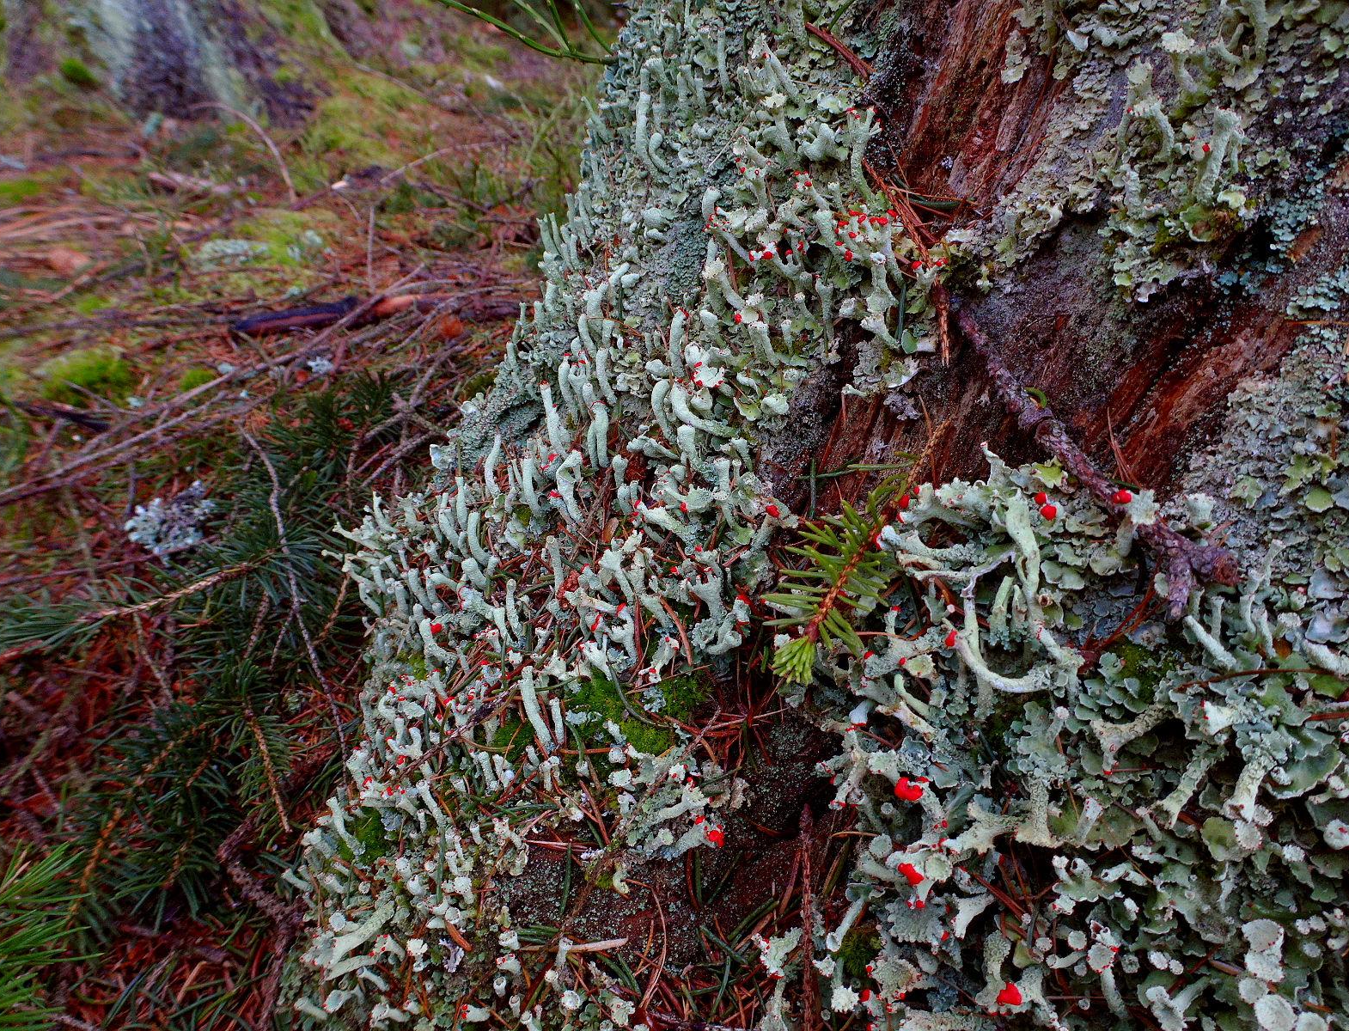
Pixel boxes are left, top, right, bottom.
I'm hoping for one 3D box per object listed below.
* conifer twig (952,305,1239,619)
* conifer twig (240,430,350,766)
[{"bbox_3d":[0.115,-0.022,0.266,0.108,0.022,0.014,59,23,17],"label":"conifer twig"},{"bbox_3d":[-0.157,0.024,0.375,0.022,0.013,0.180,-21,52,-14],"label":"conifer twig"}]

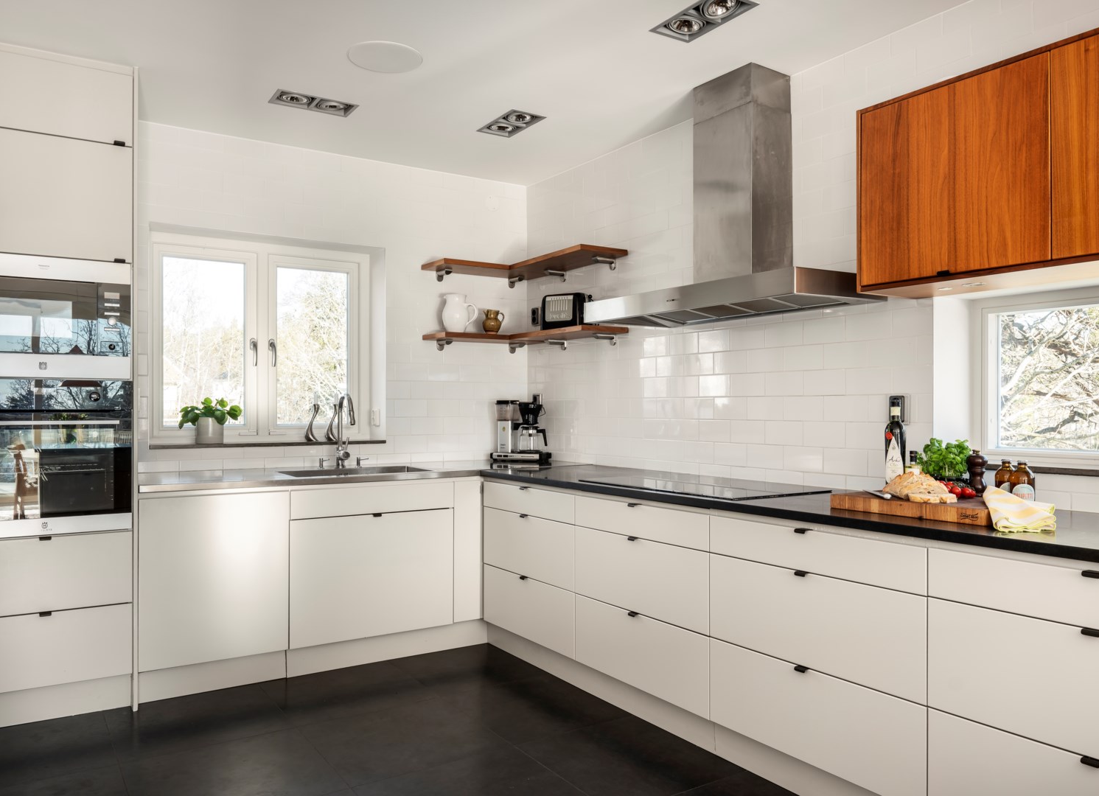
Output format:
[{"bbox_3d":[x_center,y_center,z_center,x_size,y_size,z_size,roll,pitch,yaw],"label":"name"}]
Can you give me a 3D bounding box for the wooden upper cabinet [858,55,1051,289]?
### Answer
[{"bbox_3d":[1.341,-0.661,2.529,0.319,0.603,0.605,0,-1,-34],"label":"wooden upper cabinet"}]

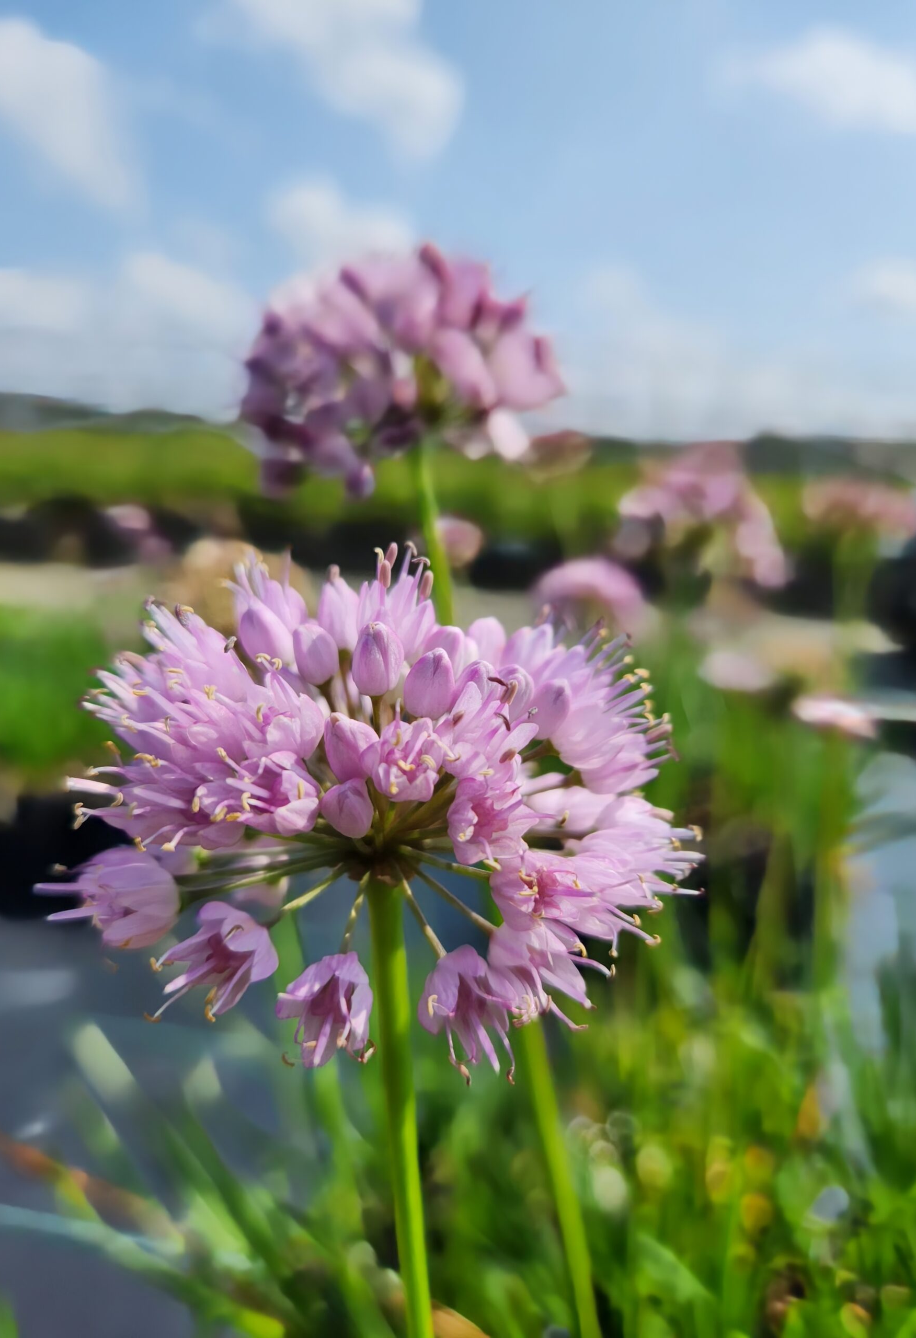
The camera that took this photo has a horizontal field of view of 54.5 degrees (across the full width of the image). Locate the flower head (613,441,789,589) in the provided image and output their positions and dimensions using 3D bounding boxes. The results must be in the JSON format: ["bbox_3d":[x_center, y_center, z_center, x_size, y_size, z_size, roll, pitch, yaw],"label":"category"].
[{"bbox_3d":[0.077,-0.049,0.284,0.052,0.046,0.052,-1,15,0],"label":"flower head"}]

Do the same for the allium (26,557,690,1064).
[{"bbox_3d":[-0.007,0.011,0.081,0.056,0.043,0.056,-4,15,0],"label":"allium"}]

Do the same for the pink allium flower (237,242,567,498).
[{"bbox_3d":[-0.008,-0.044,0.133,0.048,0.035,0.048,-8,15,0],"label":"pink allium flower"}]

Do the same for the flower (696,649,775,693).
[{"bbox_3d":[0.159,0.001,0.506,0.042,0.024,0.042,-1,15,0],"label":"flower"}]

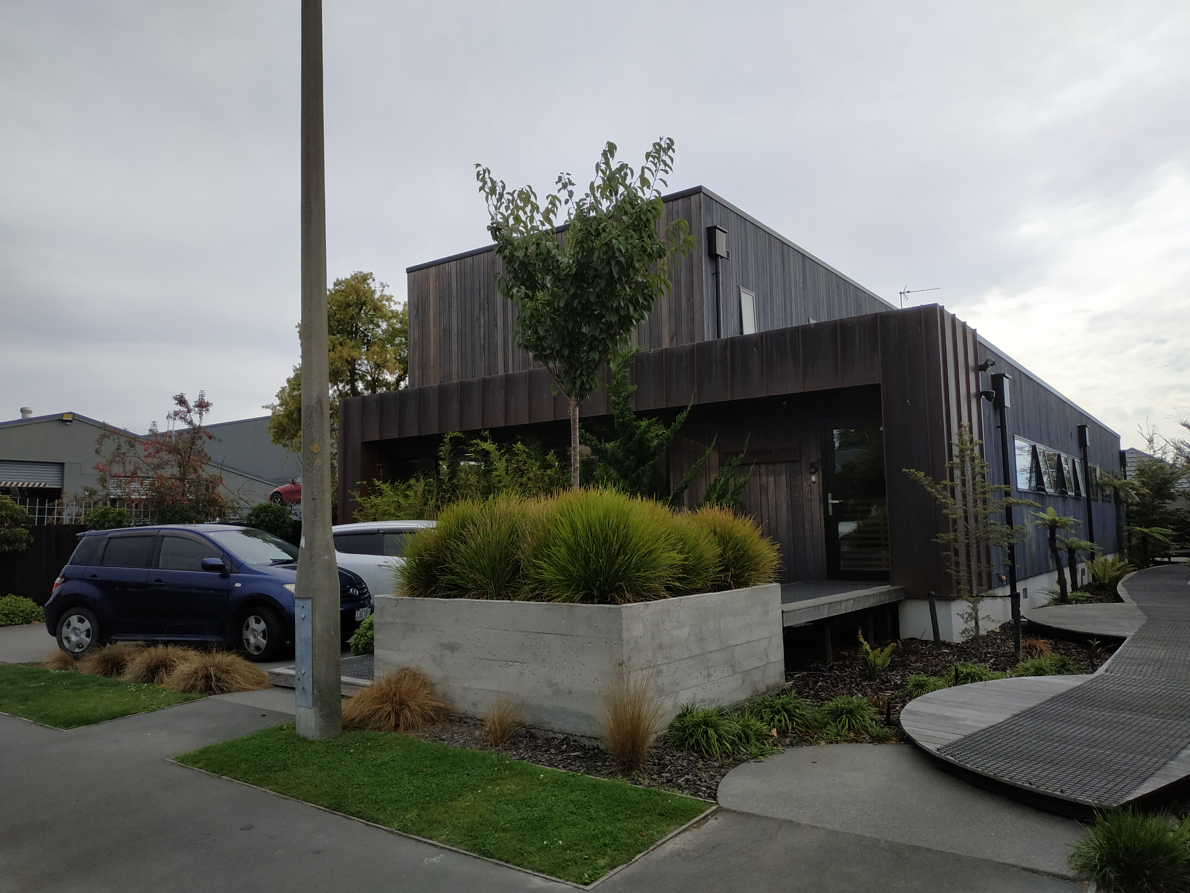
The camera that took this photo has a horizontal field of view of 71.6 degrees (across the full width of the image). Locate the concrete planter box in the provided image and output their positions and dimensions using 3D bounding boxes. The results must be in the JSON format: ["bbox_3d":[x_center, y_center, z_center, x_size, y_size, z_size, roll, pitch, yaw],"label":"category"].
[{"bbox_3d":[-0.110,1.706,7.341,2.671,0.910,2.473,-5,-7,38],"label":"concrete planter box"}]

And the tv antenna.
[{"bbox_3d":[8.366,-3.899,21.275,0.977,0.700,0.420,-3,-6,27],"label":"tv antenna"}]

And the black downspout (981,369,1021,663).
[{"bbox_3d":[5.758,0.935,11.600,0.420,4.010,0.400,-4,-7,38],"label":"black downspout"}]

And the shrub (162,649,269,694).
[{"bbox_3d":[-3.500,2.074,7.651,0.950,0.330,0.880,-5,-7,38],"label":"shrub"}]

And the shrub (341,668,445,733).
[{"bbox_3d":[-1.540,1.877,6.286,0.820,0.443,0.740,1,-5,-14],"label":"shrub"}]

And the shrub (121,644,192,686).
[{"bbox_3d":[-4.325,2.112,8.159,0.760,0.356,0.720,2,-6,-27],"label":"shrub"}]

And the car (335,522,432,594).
[{"bbox_3d":[-2.866,1.966,13.150,4.020,1.550,1.700,-2,-5,13],"label":"car"}]

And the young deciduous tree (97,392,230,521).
[{"bbox_3d":[-7.920,0.715,15.100,2.450,3.400,2.200,2,-6,-28],"label":"young deciduous tree"}]

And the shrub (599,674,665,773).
[{"bbox_3d":[0.220,1.653,5.058,0.390,0.600,0.390,-1,-5,0],"label":"shrub"}]

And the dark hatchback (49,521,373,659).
[{"bbox_3d":[-4.475,1.671,9.850,3.860,1.530,1.690,-2,-6,16],"label":"dark hatchback"}]

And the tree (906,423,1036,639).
[{"bbox_3d":[4.216,1.016,9.250,1.430,2.533,1.350,-3,-6,24],"label":"tree"}]

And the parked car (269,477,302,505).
[{"bbox_3d":[-12.350,1.957,36.220,4.250,1.320,1.760,-3,-6,21],"label":"parked car"}]

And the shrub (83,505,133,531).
[{"bbox_3d":[-7.961,1.310,13.446,0.800,0.800,0.800,-5,-7,38],"label":"shrub"}]

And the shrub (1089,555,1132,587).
[{"bbox_3d":[11.131,2.684,17.917,0.900,0.660,0.900,-5,-7,38],"label":"shrub"}]

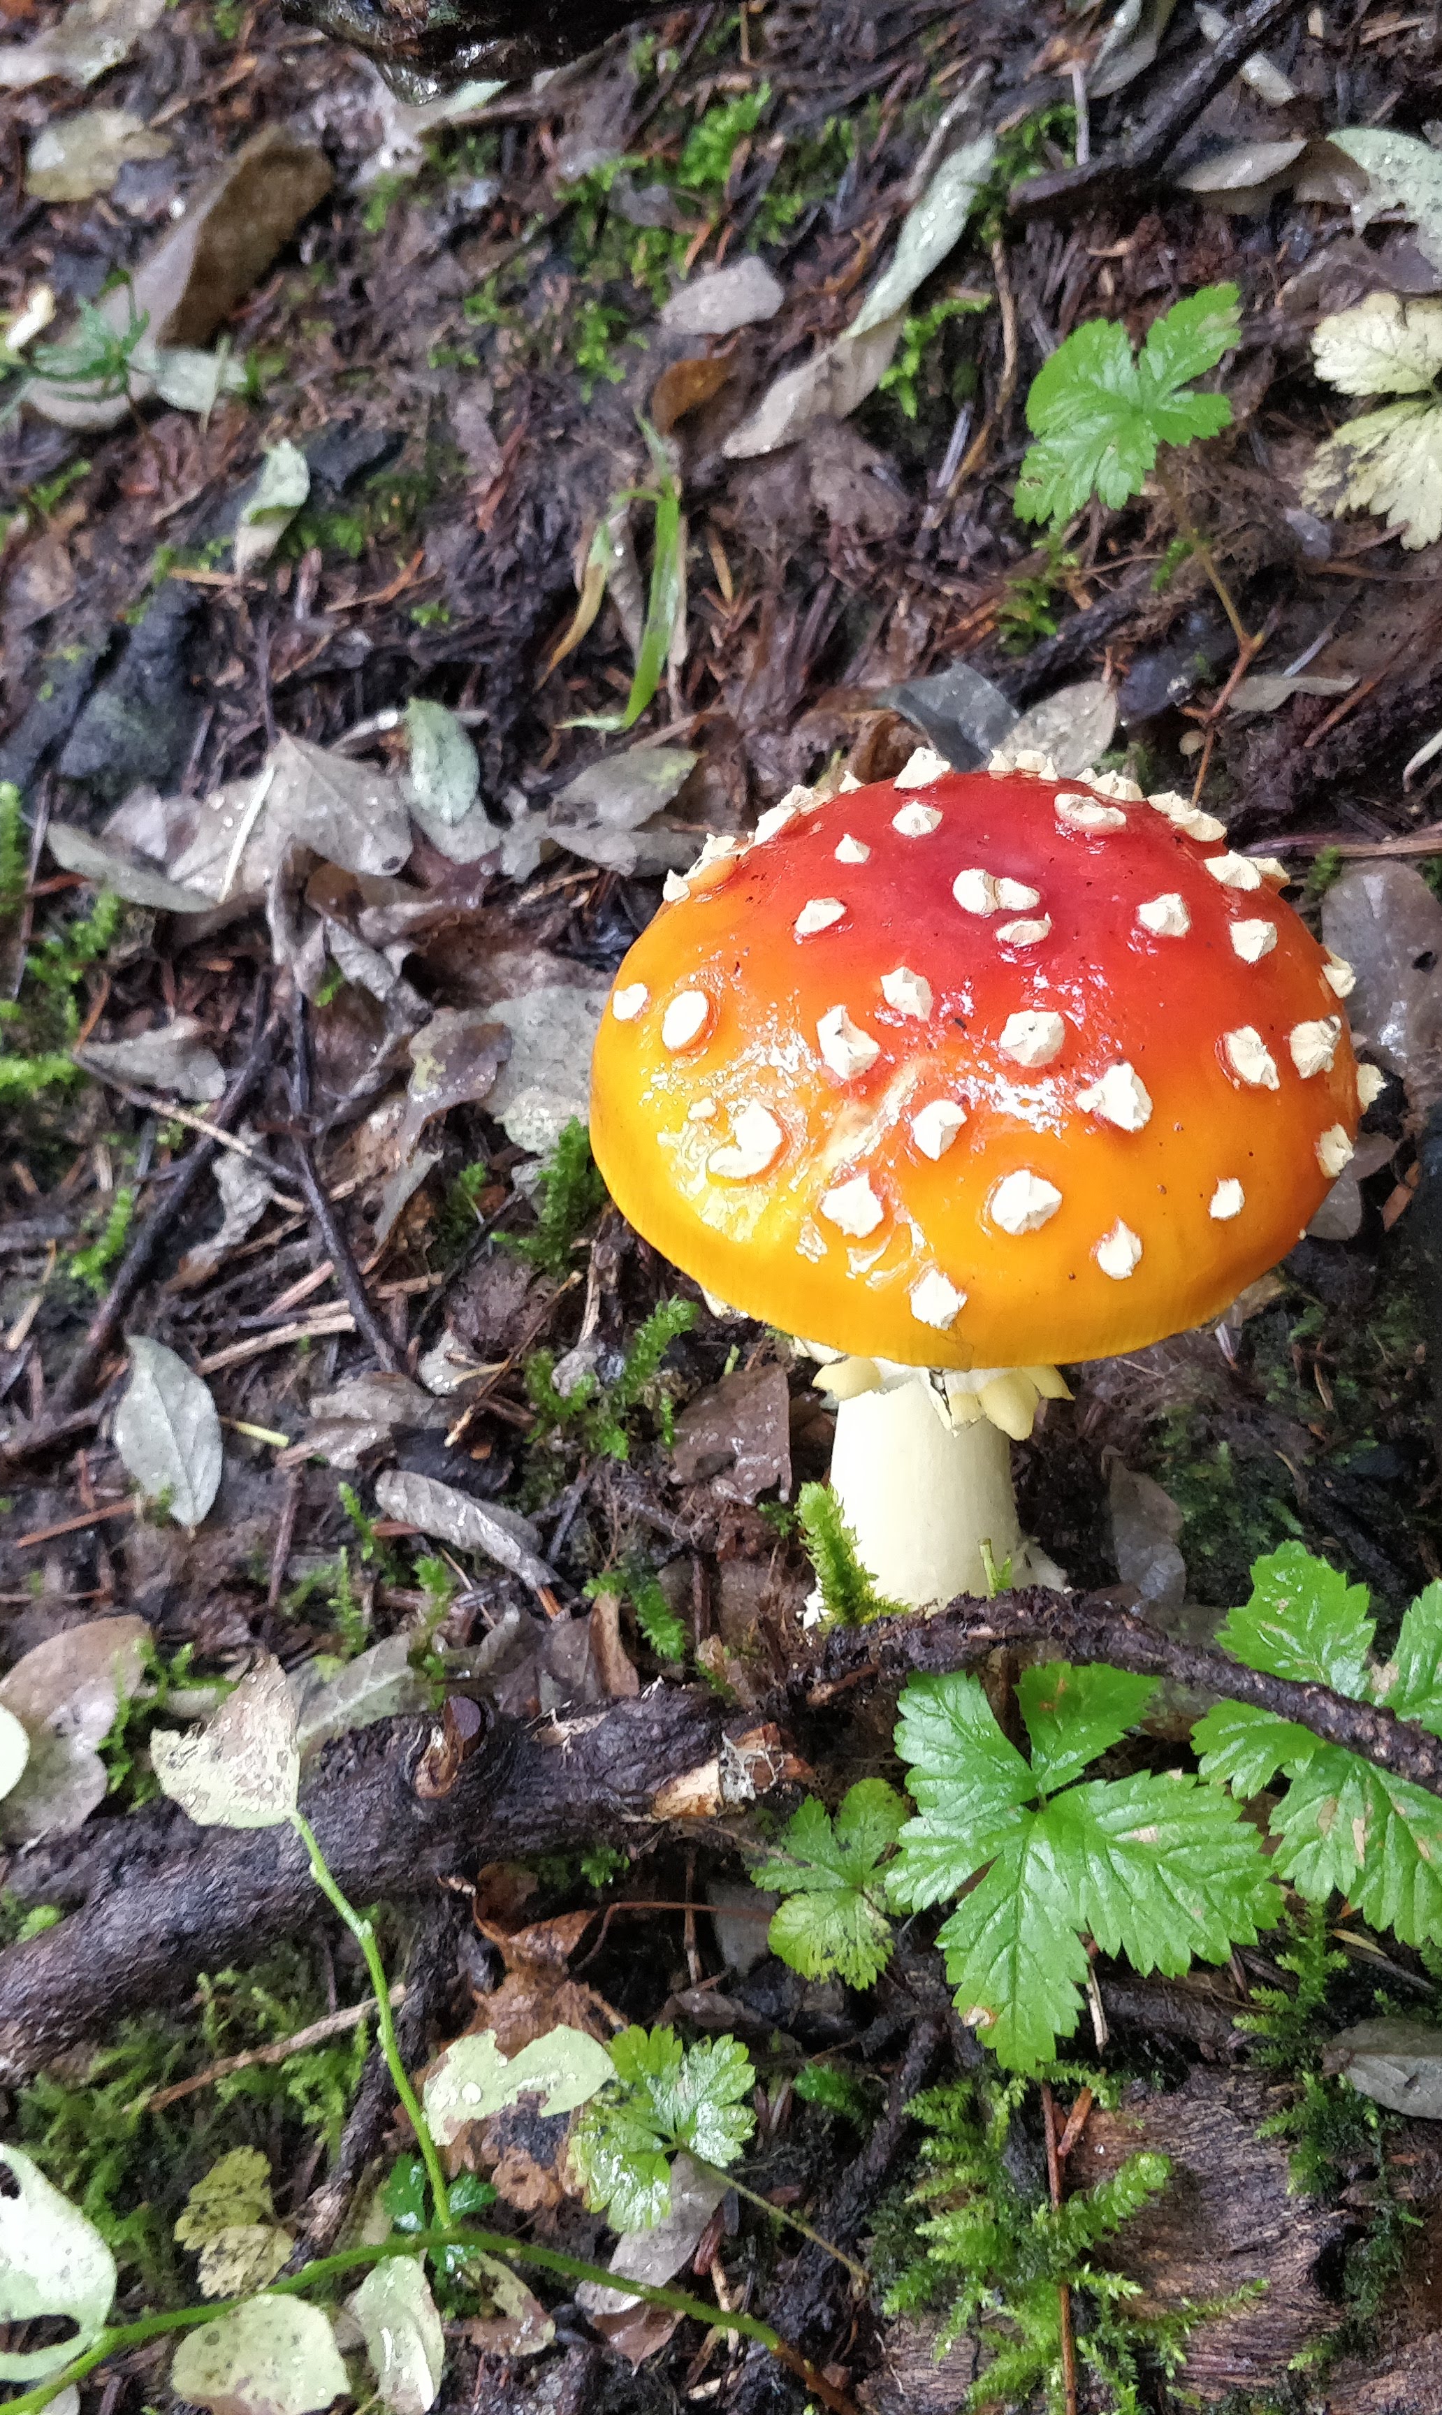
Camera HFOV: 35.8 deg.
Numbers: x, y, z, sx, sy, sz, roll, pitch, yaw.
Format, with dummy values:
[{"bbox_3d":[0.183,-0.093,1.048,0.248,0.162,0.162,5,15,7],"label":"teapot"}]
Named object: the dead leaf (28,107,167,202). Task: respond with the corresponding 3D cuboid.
[{"bbox_3d":[-0.171,-0.286,0.607,0.041,0.008,0.037,-23,62,-10],"label":"dead leaf"}]

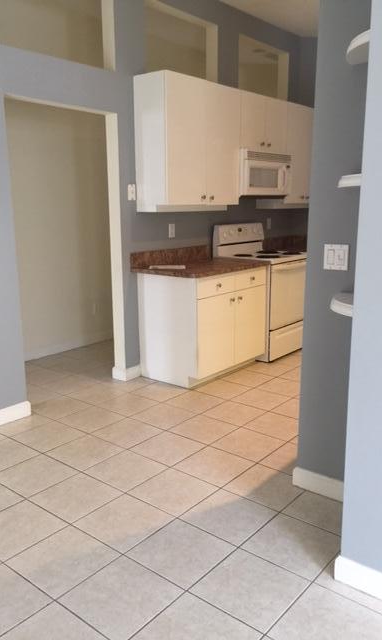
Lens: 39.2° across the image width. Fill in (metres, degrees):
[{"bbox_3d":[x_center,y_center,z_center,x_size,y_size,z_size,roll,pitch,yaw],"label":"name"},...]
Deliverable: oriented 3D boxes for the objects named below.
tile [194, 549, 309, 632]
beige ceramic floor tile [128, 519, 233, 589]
[{"bbox_3d":[0.224,1.008,2.017,0.334,0.010,0.334,10,16,38],"label":"tile"},{"bbox_3d":[-0.039,0.967,2.234,0.335,0.010,0.335,10,16,38],"label":"beige ceramic floor tile"}]

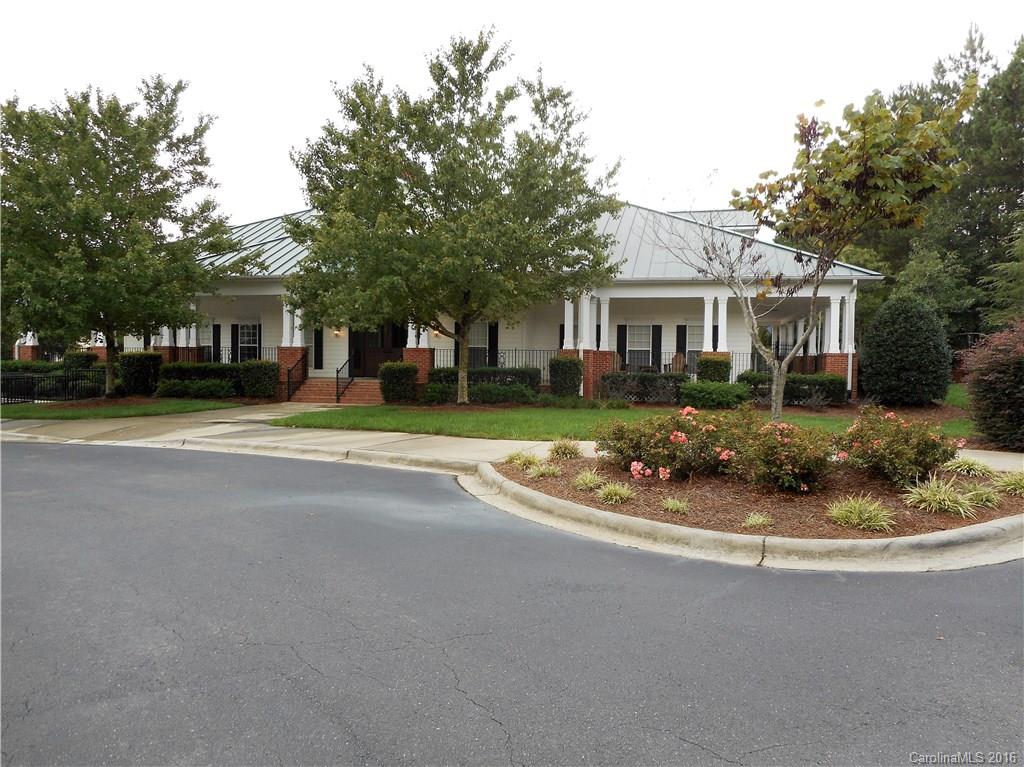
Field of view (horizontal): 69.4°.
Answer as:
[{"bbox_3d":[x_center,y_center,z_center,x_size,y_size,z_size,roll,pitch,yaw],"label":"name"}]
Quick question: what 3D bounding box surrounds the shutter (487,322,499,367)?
[{"bbox_3d":[-0.672,-1.333,27.299,0.360,1.820,0.050,1,1,12],"label":"shutter"}]

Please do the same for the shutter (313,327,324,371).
[{"bbox_3d":[-8.090,-1.534,30.906,0.394,1.879,0.051,1,2,11],"label":"shutter"}]

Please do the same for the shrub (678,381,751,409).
[{"bbox_3d":[6.112,0.322,22.422,2.040,0.808,1.262,1,2,11],"label":"shrub"}]

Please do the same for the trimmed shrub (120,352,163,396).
[{"bbox_3d":[-13.433,-0.326,26.800,1.050,1.570,1.000,1,2,13],"label":"trimmed shrub"}]

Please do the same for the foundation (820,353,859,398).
[{"bbox_3d":[10.907,-0.234,24.670,1.000,1.520,0.970,1,2,13],"label":"foundation"}]

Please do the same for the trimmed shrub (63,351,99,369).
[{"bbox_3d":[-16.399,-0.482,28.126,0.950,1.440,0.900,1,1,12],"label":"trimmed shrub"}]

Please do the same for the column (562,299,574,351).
[{"bbox_3d":[1.839,-1.997,23.972,0.320,1.780,0.320,1,1,12],"label":"column"}]

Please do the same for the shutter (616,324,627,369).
[{"bbox_3d":[4.220,-1.314,28.411,0.384,1.858,0.051,1,2,11],"label":"shutter"}]

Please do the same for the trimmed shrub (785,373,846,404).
[{"bbox_3d":[9.541,0.139,23.432,1.818,0.899,1.060,1,2,11],"label":"trimmed shrub"}]

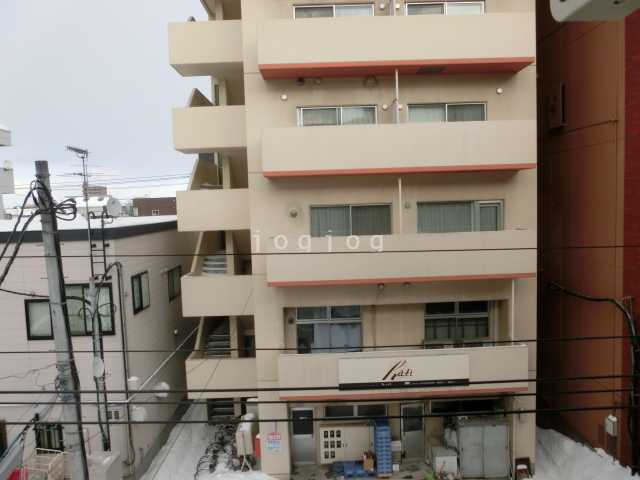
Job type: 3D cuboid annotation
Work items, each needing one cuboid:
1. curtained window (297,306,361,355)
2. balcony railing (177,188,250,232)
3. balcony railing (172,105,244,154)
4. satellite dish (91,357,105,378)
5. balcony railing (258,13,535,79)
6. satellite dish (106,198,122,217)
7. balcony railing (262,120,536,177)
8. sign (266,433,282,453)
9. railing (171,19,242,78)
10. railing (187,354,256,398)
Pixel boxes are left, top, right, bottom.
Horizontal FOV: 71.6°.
[{"bbox_3d":[0.320,2.863,13.720,2.001,1.791,0.120,-2,4,-1],"label":"curtained window"},{"bbox_3d":[-3.702,-1.076,16.237,2.548,1.414,1.368,-2,3,0],"label":"balcony railing"},{"bbox_3d":[-3.794,-3.936,16.065,2.548,1.414,1.368,-2,3,0],"label":"balcony railing"},{"bbox_3d":[-5.223,3.017,10.494,0.150,0.470,0.450,-1,4,17],"label":"satellite dish"},{"bbox_3d":[2.025,-5.229,12.087,7.250,1.245,0.983,-2,3,0],"label":"balcony railing"},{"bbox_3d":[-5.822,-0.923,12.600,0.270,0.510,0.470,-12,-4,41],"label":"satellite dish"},{"bbox_3d":[2.115,-2.456,12.254,7.250,1.245,0.983,-2,3,0],"label":"balcony railing"},{"bbox_3d":[-1.339,5.985,13.077,0.419,0.530,0.030,-2,4,-1],"label":"sign"},{"bbox_3d":[-3.790,-6.676,15.545,2.574,1.349,1.300,-2,4,-1],"label":"railing"},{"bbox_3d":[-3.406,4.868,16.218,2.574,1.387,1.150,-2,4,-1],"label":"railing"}]

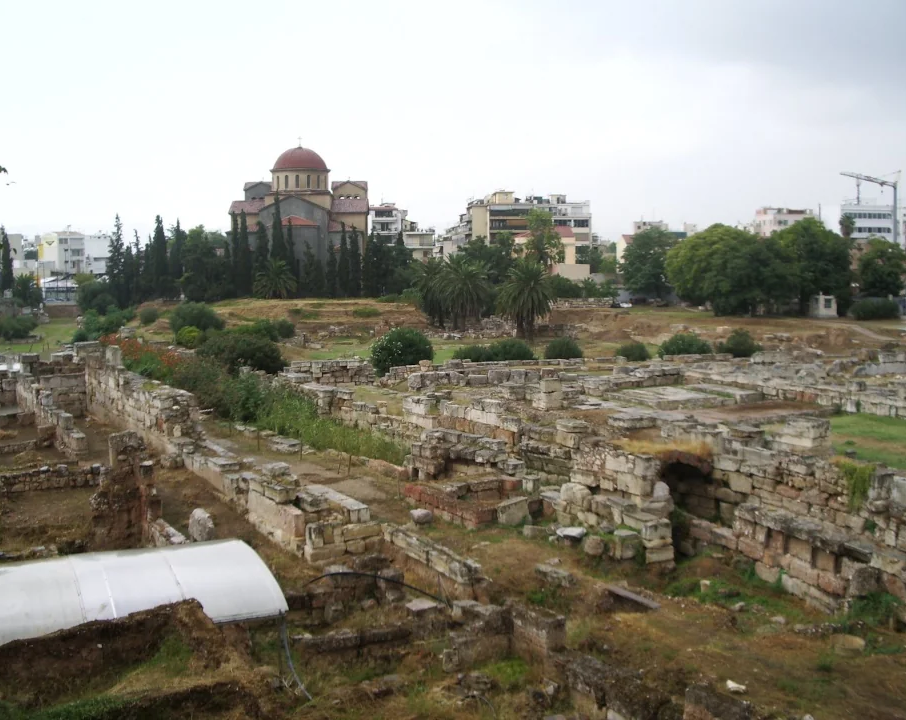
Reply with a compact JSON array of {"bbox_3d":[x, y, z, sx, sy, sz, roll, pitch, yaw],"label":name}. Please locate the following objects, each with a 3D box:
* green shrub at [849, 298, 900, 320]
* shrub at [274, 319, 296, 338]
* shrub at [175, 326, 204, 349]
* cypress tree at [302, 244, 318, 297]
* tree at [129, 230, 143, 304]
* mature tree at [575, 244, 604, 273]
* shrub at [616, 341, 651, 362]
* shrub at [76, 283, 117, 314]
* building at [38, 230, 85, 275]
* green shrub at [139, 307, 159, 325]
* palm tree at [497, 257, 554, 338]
[{"bbox_3d":[46.032,-5.515,106.000,5.460,2.403,4.095,0,4,0],"label":"green shrub"},{"bbox_3d":[-17.360,-3.245,100.000,2.370,2.061,2.370,0,4,0],"label":"shrub"},{"bbox_3d":[-25.248,-2.156,93.000,2.680,2.110,2.550,0,4,0],"label":"shrub"},{"bbox_3d":[-23.950,-14.850,162.000,2.670,8.850,2.500,0,4,0],"label":"cypress tree"},{"bbox_3d":[-48.910,-14.300,150.000,2.160,11.440,2.300,0,4,0],"label":"tree"},{"bbox_3d":[24.189,-16.215,172.000,4.960,8.510,4.960,0,4,0],"label":"mature tree"},{"bbox_3d":[14.880,-0.660,80.000,2.970,1.900,2.700,0,4,0],"label":"shrub"},{"bbox_3d":[-50.545,-8.744,138.000,5.687,4.550,5.517,0,4,0],"label":"shrub"},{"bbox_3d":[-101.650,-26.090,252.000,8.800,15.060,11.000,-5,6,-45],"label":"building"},{"bbox_3d":[-35.960,-5.270,115.000,2.370,2.130,2.300,0,4,0],"label":"green shrub"},{"bbox_3d":[8.370,-7.210,112.000,6.460,9.460,6.400,0,4,0],"label":"palm tree"}]

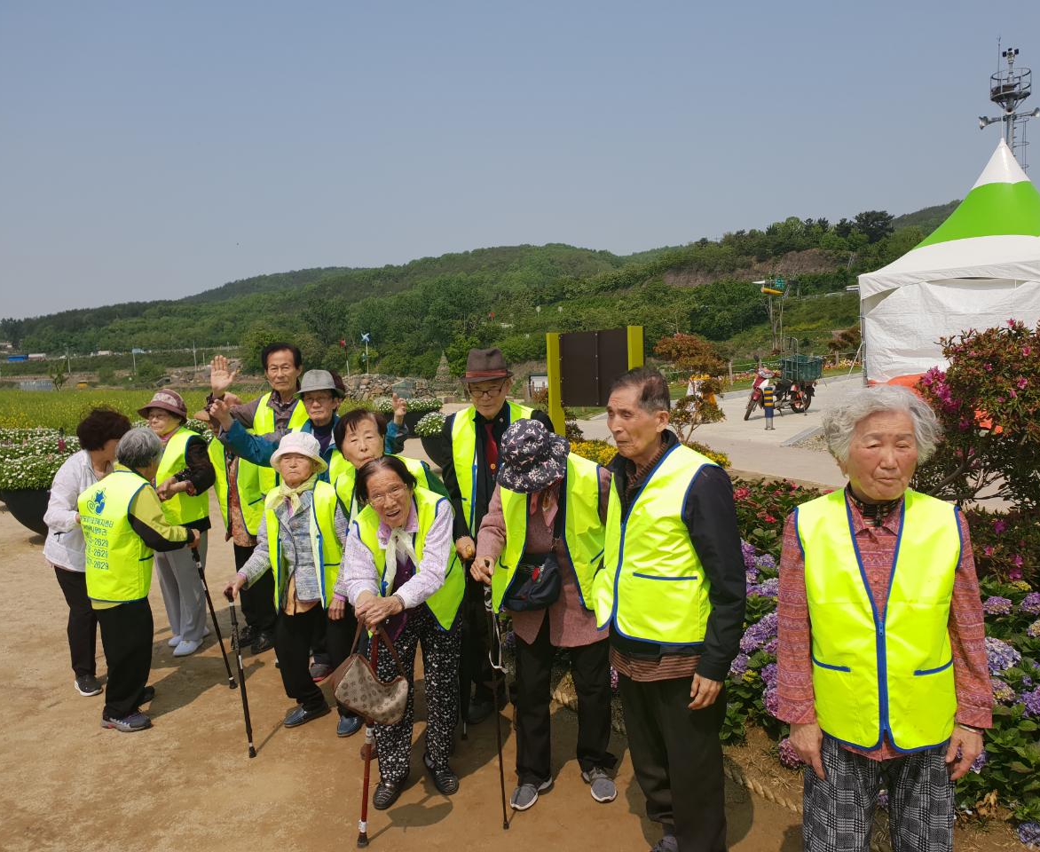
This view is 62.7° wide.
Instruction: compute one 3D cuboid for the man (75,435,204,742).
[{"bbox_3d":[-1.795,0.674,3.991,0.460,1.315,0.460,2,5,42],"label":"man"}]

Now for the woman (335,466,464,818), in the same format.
[{"bbox_3d":[-0.413,0.729,3.018,0.520,1.259,0.520,-1,4,6],"label":"woman"}]

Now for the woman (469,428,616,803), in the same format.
[{"bbox_3d":[0.087,0.657,3.046,0.530,1.368,0.460,-1,4,8],"label":"woman"}]

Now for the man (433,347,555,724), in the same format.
[{"bbox_3d":[-0.112,0.471,3.791,0.540,1.647,0.400,-2,4,1],"label":"man"}]

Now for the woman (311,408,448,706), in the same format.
[{"bbox_3d":[-0.573,0.618,3.731,0.500,1.390,0.400,-2,4,-5],"label":"woman"}]

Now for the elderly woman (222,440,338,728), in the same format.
[{"bbox_3d":[-1.040,0.677,3.768,0.530,1.295,0.430,-1,4,4],"label":"elderly woman"}]

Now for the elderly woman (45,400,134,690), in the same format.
[{"bbox_3d":[-2.209,0.619,4.347,0.400,1.400,0.430,-2,4,-5],"label":"elderly woman"}]

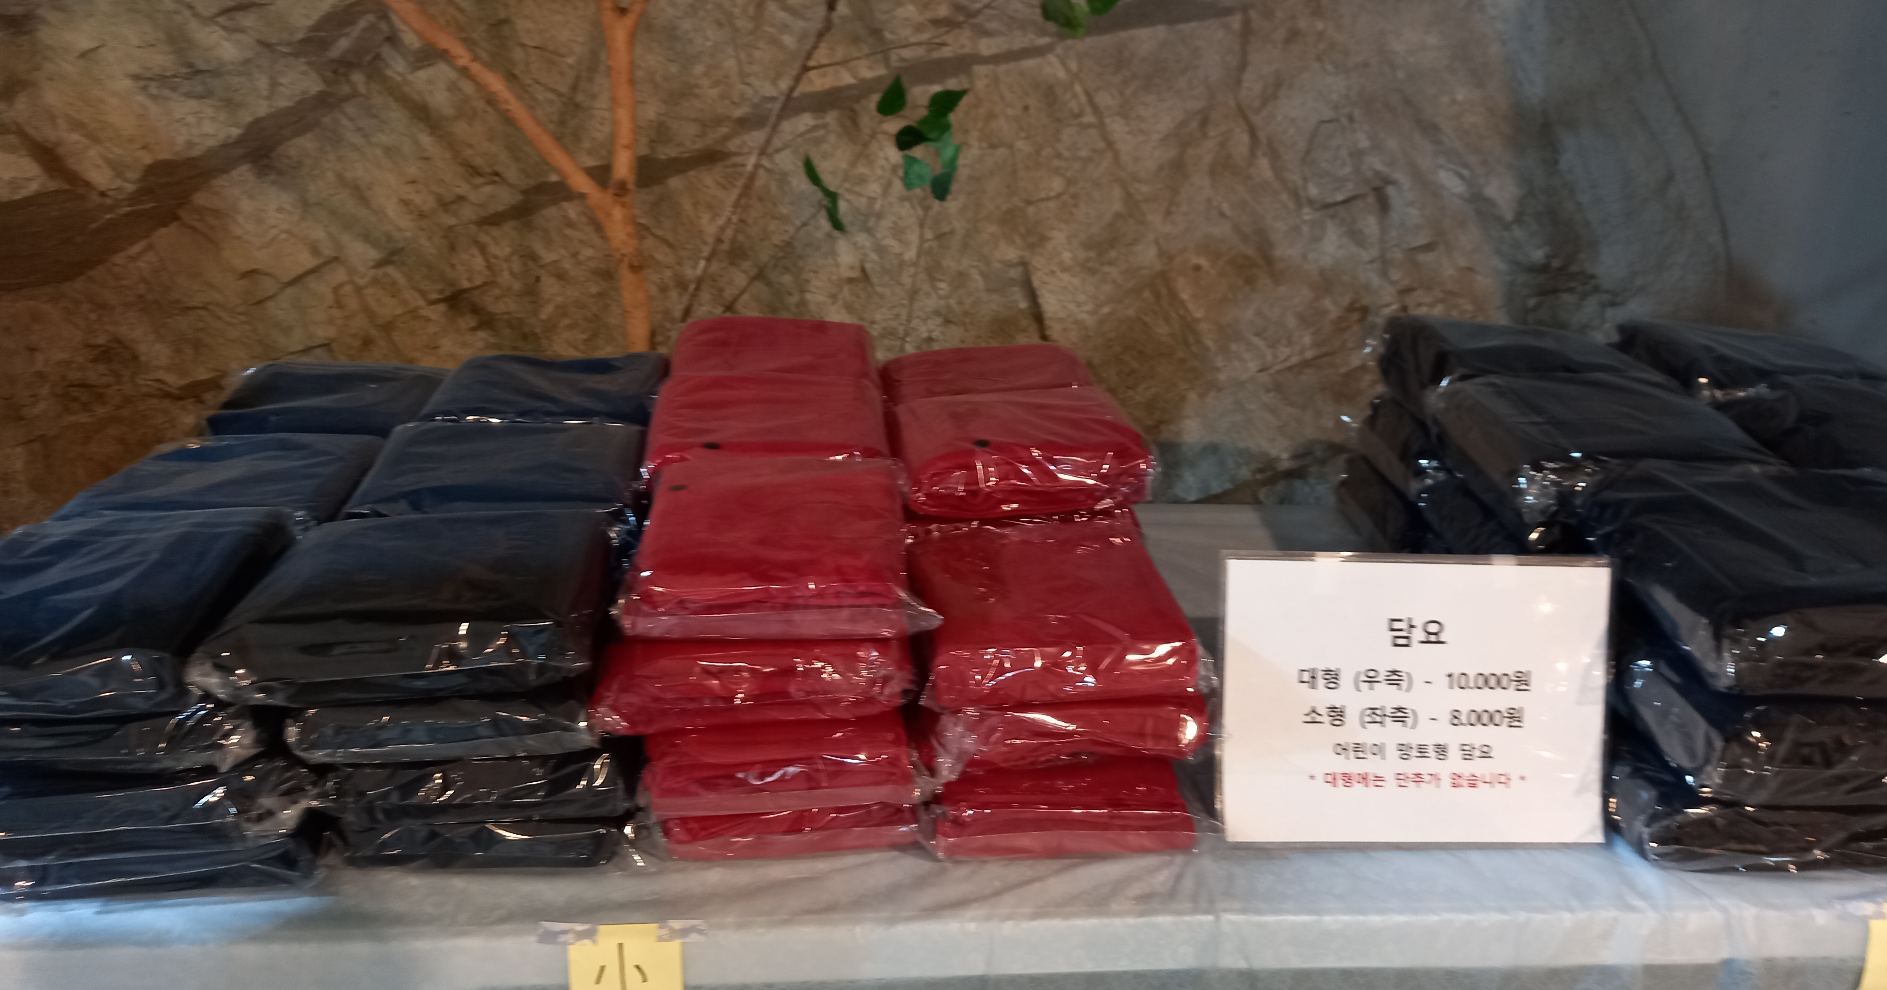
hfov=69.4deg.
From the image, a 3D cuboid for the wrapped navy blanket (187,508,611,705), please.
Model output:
[{"bbox_3d":[-0.359,0.070,0.969,0.232,0.055,0.200,0,22,-8],"label":"wrapped navy blanket"}]

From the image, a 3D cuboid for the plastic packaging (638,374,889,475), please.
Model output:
[{"bbox_3d":[-0.154,-0.053,1.229,0.202,0.054,0.215,1,22,-6],"label":"plastic packaging"}]

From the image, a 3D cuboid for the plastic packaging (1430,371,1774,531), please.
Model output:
[{"bbox_3d":[0.638,-0.045,1.320,0.228,0.062,0.225,2,22,-2],"label":"plastic packaging"}]

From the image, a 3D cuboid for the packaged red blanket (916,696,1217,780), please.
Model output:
[{"bbox_3d":[0.086,0.134,1.065,0.180,0.052,0.220,0,22,-8],"label":"packaged red blanket"}]

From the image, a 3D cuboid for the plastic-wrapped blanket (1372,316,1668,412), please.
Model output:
[{"bbox_3d":[0.642,-0.141,1.533,0.238,0.063,0.220,3,22,0],"label":"plastic-wrapped blanket"}]

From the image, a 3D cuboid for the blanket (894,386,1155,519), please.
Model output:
[{"bbox_3d":[0.062,-0.046,1.239,0.195,0.054,0.220,-1,22,-9],"label":"blanket"}]

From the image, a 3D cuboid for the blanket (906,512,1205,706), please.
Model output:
[{"bbox_3d":[0.077,0.084,1.055,0.186,0.052,0.220,0,22,-8],"label":"blanket"}]

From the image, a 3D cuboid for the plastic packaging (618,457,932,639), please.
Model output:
[{"bbox_3d":[-0.123,0.037,1.011,0.186,0.048,0.230,1,22,-6],"label":"plastic packaging"}]

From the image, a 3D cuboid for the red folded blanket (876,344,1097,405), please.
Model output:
[{"bbox_3d":[0.041,-0.112,1.433,0.194,0.054,0.210,-1,22,-10],"label":"red folded blanket"}]

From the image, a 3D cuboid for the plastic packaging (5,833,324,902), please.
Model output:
[{"bbox_3d":[-0.554,0.206,1.011,0.207,0.044,0.210,-1,22,-9],"label":"plastic packaging"}]

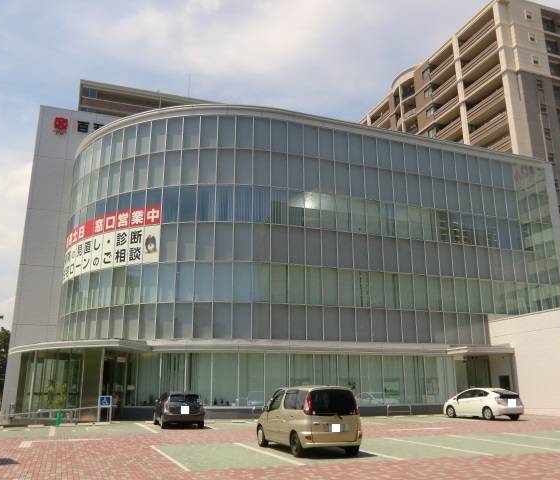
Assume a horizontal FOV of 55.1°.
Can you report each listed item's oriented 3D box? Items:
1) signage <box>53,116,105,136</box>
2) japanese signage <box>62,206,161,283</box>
[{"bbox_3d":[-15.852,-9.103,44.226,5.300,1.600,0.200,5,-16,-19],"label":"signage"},{"bbox_3d":[-10.830,0.468,32.415,10.100,3.280,1.000,-13,-20,38],"label":"japanese signage"}]

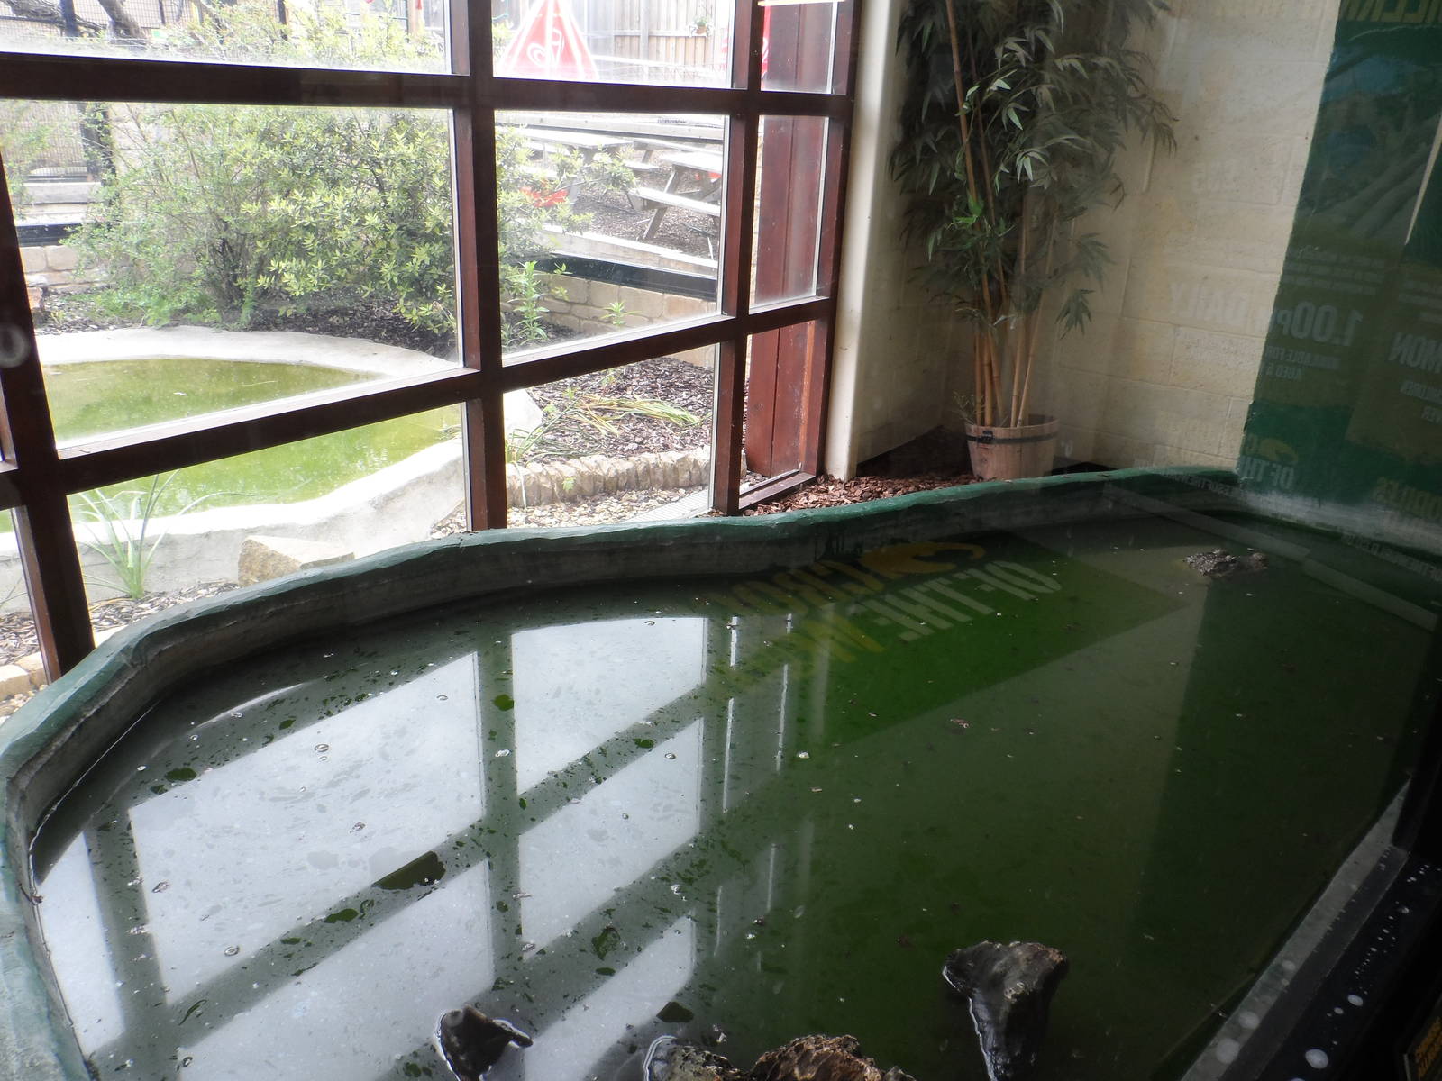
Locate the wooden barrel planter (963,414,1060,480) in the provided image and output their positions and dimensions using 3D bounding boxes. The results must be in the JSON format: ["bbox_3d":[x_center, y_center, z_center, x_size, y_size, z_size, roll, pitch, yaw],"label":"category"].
[{"bbox_3d":[1.144,-0.344,3.920,0.370,0.240,0.370,2,17,16],"label":"wooden barrel planter"}]

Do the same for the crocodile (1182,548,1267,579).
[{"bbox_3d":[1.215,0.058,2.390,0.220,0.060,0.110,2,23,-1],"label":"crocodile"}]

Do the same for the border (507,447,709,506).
[{"bbox_3d":[-0.379,-0.270,3.932,1.024,0.125,0.140,-8,25,-23],"label":"border"}]

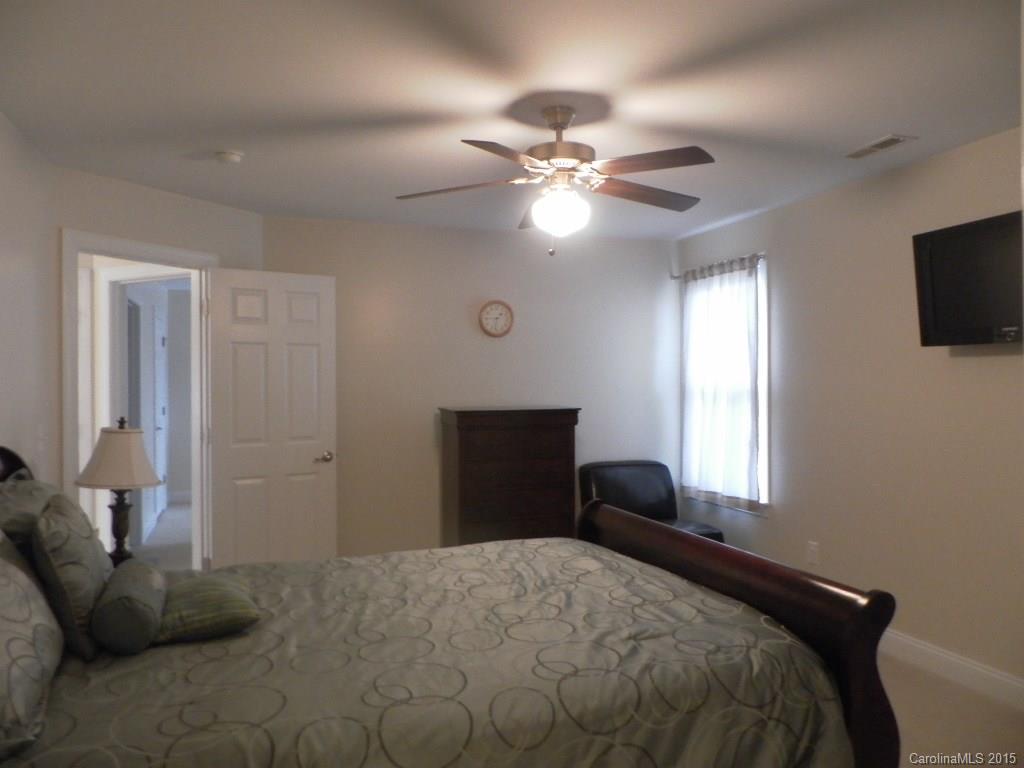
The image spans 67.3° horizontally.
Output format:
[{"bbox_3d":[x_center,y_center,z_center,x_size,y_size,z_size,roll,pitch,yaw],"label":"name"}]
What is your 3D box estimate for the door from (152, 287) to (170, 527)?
[{"bbox_3d":[-3.695,0.367,8.067,0.050,2.040,0.800,-1,0,-19],"label":"door"}]

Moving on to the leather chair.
[{"bbox_3d":[0.942,0.963,5.218,0.690,0.810,0.740,-1,0,-19],"label":"leather chair"}]

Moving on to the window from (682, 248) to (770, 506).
[{"bbox_3d":[1.379,-0.026,5.164,0.080,1.560,0.900,-1,0,-19],"label":"window"}]

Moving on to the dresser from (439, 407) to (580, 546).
[{"bbox_3d":[-0.015,0.770,5.047,0.840,1.214,0.445,-1,0,-19],"label":"dresser"}]

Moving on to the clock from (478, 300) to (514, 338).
[{"bbox_3d":[-0.107,-0.440,5.255,0.252,0.252,0.040,-1,0,-19],"label":"clock"}]

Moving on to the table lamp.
[{"bbox_3d":[-1.626,0.468,3.196,0.325,0.650,0.325,-1,0,-19],"label":"table lamp"}]

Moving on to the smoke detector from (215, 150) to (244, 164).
[{"bbox_3d":[-1.260,-1.017,3.454,0.130,0.045,0.130,-1,0,-19],"label":"smoke detector"}]

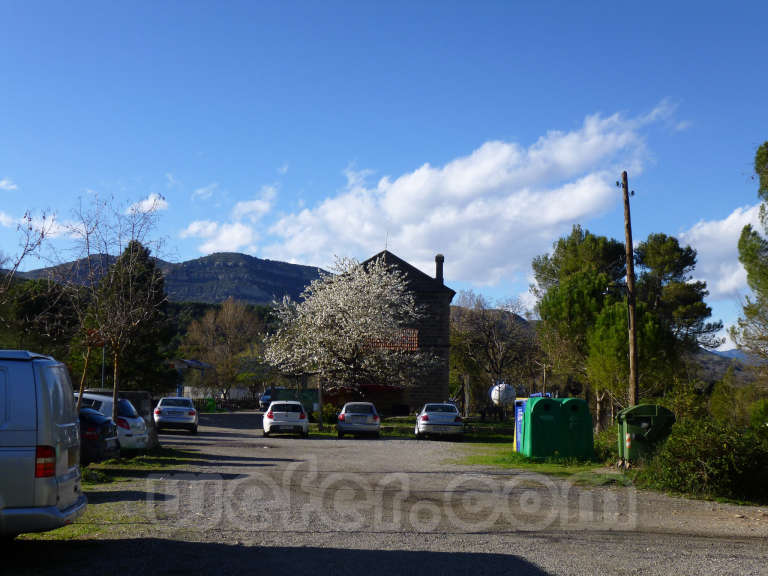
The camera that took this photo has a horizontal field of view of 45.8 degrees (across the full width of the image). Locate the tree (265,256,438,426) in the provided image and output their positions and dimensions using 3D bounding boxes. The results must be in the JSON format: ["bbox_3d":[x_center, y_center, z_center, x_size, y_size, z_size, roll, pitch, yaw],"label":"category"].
[{"bbox_3d":[-1.679,2.730,47.000,8.900,8.800,8.300,0,-7,0],"label":"tree"}]

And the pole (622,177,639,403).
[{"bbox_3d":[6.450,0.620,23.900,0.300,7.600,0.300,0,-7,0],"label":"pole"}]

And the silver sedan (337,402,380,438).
[{"bbox_3d":[-1.050,5.524,38.210,1.720,1.460,4.400,1,-7,-1],"label":"silver sedan"}]

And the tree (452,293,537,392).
[{"bbox_3d":[8.382,4.817,69.000,6.600,9.200,6.200,1,-7,0],"label":"tree"}]

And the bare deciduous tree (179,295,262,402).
[{"bbox_3d":[-15.489,6.240,86.700,7.800,10.900,7.300,0,-7,0],"label":"bare deciduous tree"}]

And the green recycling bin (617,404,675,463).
[{"bbox_3d":[5.900,3.340,20.600,1.120,1.400,1.350,-1,-7,8],"label":"green recycling bin"}]

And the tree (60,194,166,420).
[{"bbox_3d":[-6.797,0.900,22.900,2.600,6.600,2.600,0,-7,0],"label":"tree"}]

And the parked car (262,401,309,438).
[{"bbox_3d":[-4.000,5.383,37.315,1.750,1.430,4.230,1,-7,-4],"label":"parked car"}]

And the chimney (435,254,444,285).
[{"bbox_3d":[4.149,-1.346,68.000,0.640,2.300,0.640,1,-7,0],"label":"chimney"}]

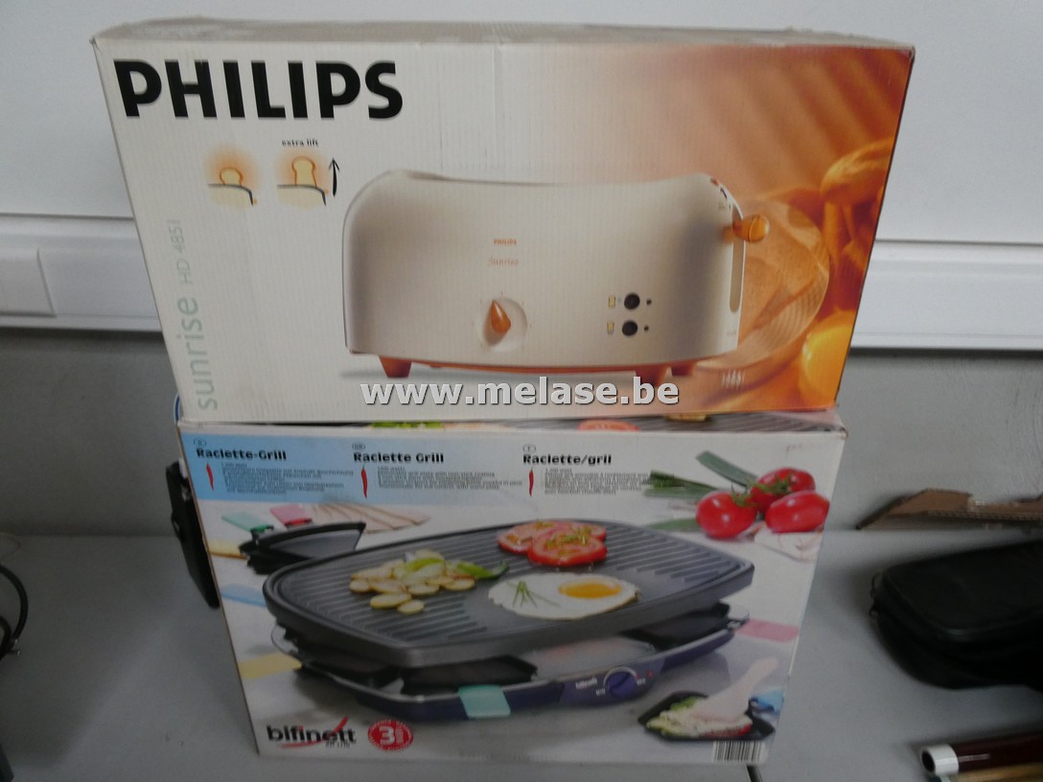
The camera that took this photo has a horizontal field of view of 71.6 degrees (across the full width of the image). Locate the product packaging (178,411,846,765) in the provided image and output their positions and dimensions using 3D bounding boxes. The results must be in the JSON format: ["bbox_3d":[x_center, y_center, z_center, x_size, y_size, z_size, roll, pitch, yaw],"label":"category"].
[{"bbox_3d":[-0.006,0.133,0.588,0.420,0.314,0.140,1,27,1],"label":"product packaging"}]

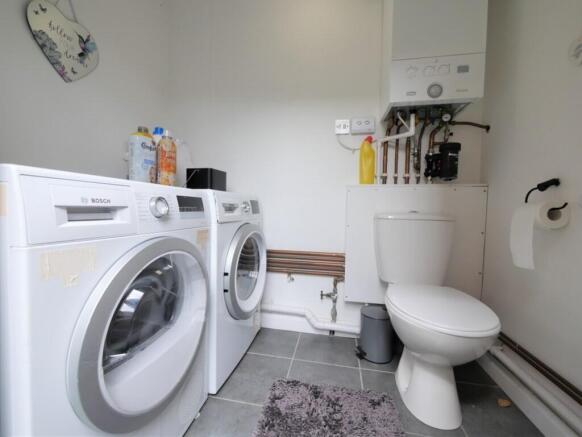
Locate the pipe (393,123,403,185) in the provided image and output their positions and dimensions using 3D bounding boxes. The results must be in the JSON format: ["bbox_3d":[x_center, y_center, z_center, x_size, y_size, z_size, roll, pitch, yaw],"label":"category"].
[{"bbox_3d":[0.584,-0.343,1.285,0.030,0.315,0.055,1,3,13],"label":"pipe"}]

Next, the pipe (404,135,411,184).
[{"bbox_3d":[0.639,-0.321,1.288,0.024,0.280,0.024,1,3,11],"label":"pipe"}]

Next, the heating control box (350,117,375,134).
[{"bbox_3d":[0.430,-0.549,1.404,0.142,0.090,0.034,1,3,11],"label":"heating control box"}]

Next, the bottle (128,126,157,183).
[{"bbox_3d":[-0.643,-0.255,1.032,0.070,0.275,0.106,2,3,22],"label":"bottle"}]

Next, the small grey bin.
[{"bbox_3d":[0.472,0.630,1.316,0.195,0.266,0.167,-1,3,-28],"label":"small grey bin"}]

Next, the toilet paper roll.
[{"bbox_3d":[0.884,0.057,0.832,0.100,0.232,0.105,1,3,11],"label":"toilet paper roll"}]

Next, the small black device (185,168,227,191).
[{"bbox_3d":[-0.456,-0.193,1.279,0.138,0.128,0.150,1,3,11],"label":"small black device"}]

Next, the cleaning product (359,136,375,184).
[{"bbox_3d":[0.436,-0.322,1.348,0.085,0.280,0.065,1,3,13],"label":"cleaning product"}]

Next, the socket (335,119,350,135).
[{"bbox_3d":[0.309,-0.547,1.400,0.086,0.090,0.020,1,3,13],"label":"socket"}]

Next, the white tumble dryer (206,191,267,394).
[{"bbox_3d":[-0.528,0.313,1.330,0.620,0.860,0.588,1,3,11],"label":"white tumble dryer"}]

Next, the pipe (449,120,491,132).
[{"bbox_3d":[0.897,-0.466,1.194,0.200,0.045,0.055,1,3,13],"label":"pipe"}]

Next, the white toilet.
[{"bbox_3d":[0.584,0.379,0.994,0.365,0.780,0.620,1,3,13],"label":"white toilet"}]

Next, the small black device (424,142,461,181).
[{"bbox_3d":[0.787,-0.294,1.229,0.155,0.187,0.110,1,3,13],"label":"small black device"}]

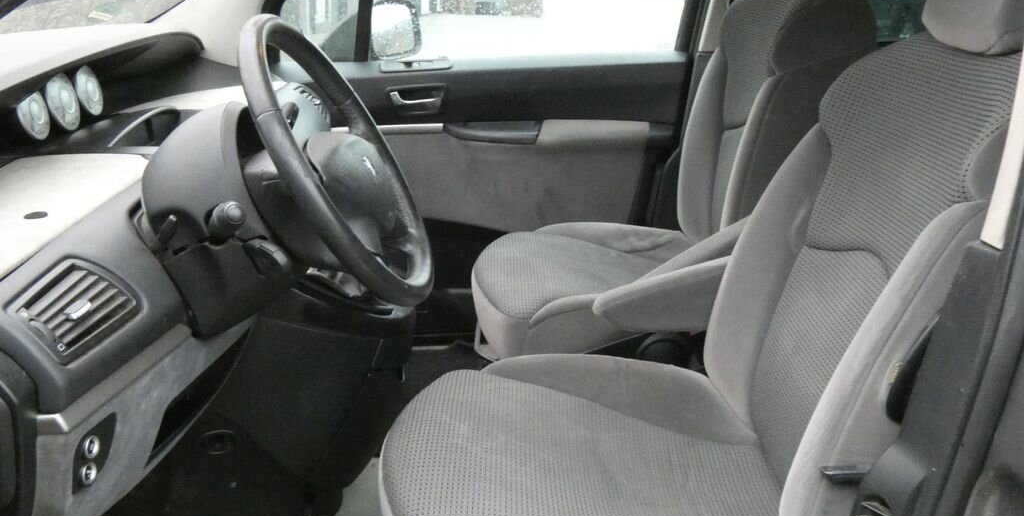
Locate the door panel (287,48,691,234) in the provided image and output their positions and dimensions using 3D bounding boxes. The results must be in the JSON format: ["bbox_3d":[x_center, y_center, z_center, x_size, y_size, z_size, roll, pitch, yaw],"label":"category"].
[{"bbox_3d":[-0.082,-0.222,2.480,0.975,0.500,0.130,0,17,5],"label":"door panel"}]

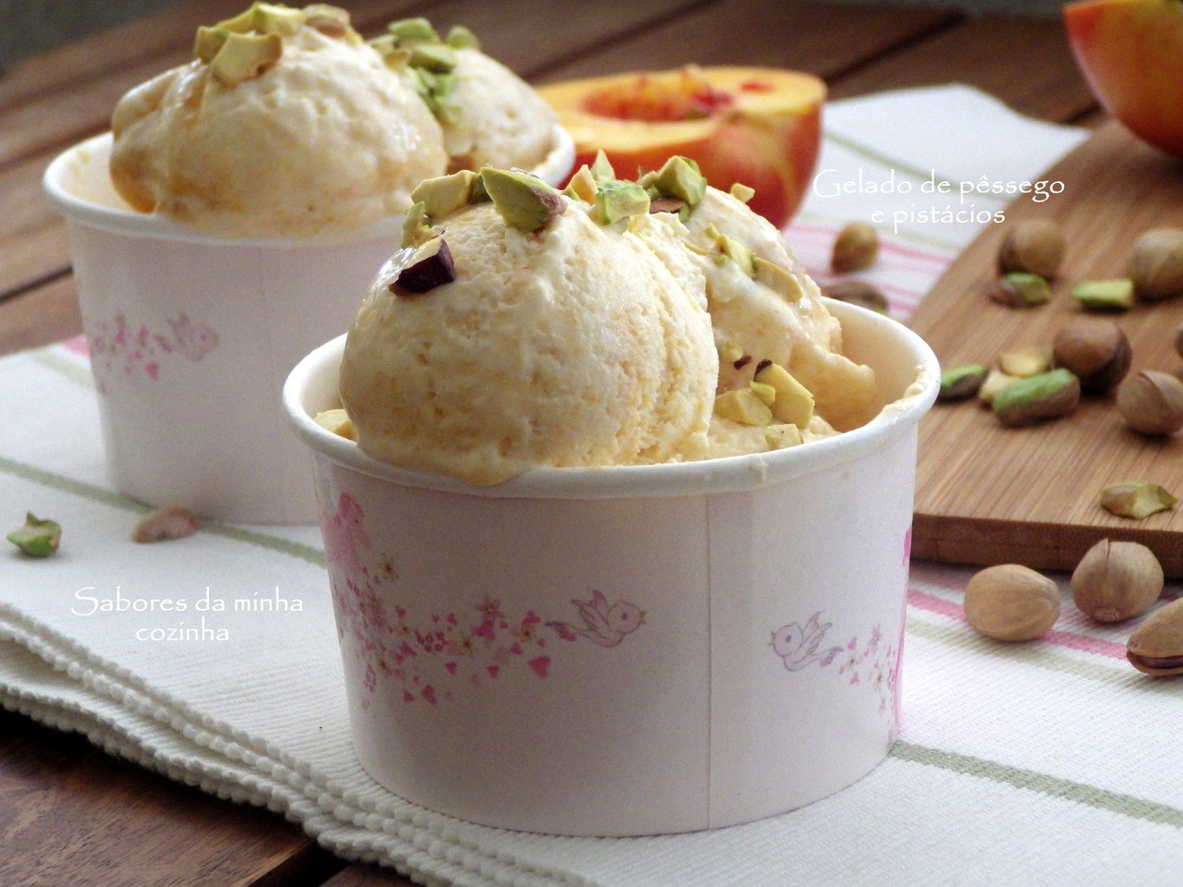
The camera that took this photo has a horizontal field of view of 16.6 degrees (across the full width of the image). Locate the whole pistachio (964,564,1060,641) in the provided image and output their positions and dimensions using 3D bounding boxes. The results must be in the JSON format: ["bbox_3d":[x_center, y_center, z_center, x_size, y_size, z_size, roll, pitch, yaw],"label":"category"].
[{"bbox_3d":[0.066,0.025,0.640,0.017,0.012,0.013,8,20,28],"label":"whole pistachio"}]

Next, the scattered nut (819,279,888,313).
[{"bbox_3d":[0.052,-0.028,0.813,0.016,0.009,0.009,0,18,8],"label":"scattered nut"}]

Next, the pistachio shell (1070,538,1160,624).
[{"bbox_3d":[0.083,0.022,0.646,0.014,0.013,0.017,-2,18,0],"label":"pistachio shell"}]

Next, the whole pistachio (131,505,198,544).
[{"bbox_3d":[-0.073,0.014,0.702,0.013,0.006,0.007,-10,20,-24],"label":"whole pistachio"}]

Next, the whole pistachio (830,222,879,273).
[{"bbox_3d":[0.055,-0.041,0.849,0.009,0.010,0.013,5,19,22],"label":"whole pistachio"}]

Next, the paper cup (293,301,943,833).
[{"bbox_3d":[0.004,0.016,0.603,0.096,0.057,0.096,-2,18,1],"label":"paper cup"}]

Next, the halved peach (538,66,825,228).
[{"bbox_3d":[0.016,-0.053,0.850,0.067,0.036,0.068,-2,18,0],"label":"halved peach"}]

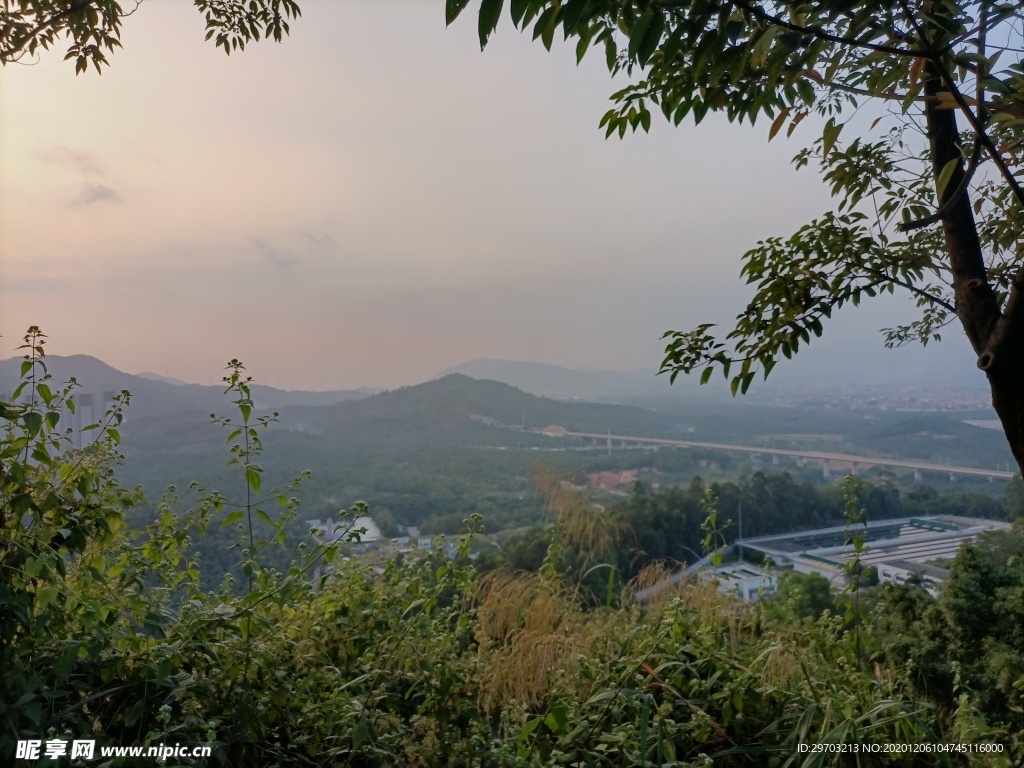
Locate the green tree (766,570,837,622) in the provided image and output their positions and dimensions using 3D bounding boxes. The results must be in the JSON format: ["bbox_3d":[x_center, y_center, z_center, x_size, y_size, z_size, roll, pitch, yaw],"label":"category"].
[{"bbox_3d":[39.500,29.600,105.000,8.700,7.600,8.400,0,0,0],"label":"green tree"}]

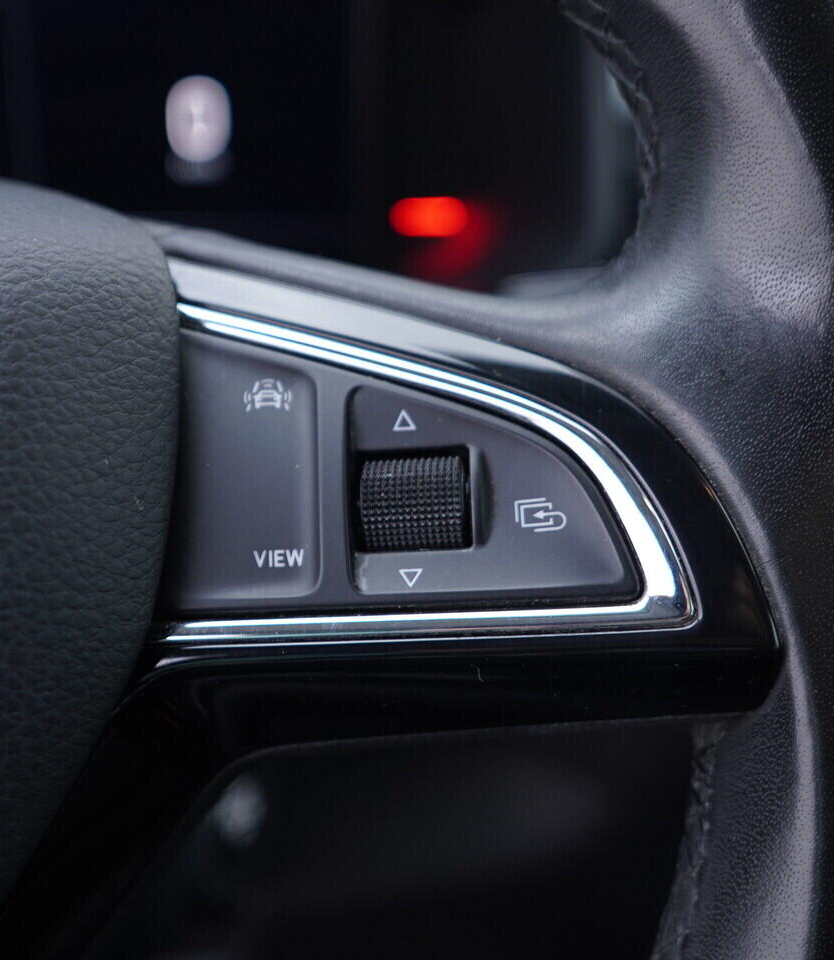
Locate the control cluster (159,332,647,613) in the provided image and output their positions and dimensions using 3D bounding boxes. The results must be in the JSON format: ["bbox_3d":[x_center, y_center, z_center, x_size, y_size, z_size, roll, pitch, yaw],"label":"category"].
[{"bbox_3d":[-0.002,-0.001,0.188,0.061,0.035,0.013,-2,-2,6],"label":"control cluster"}]

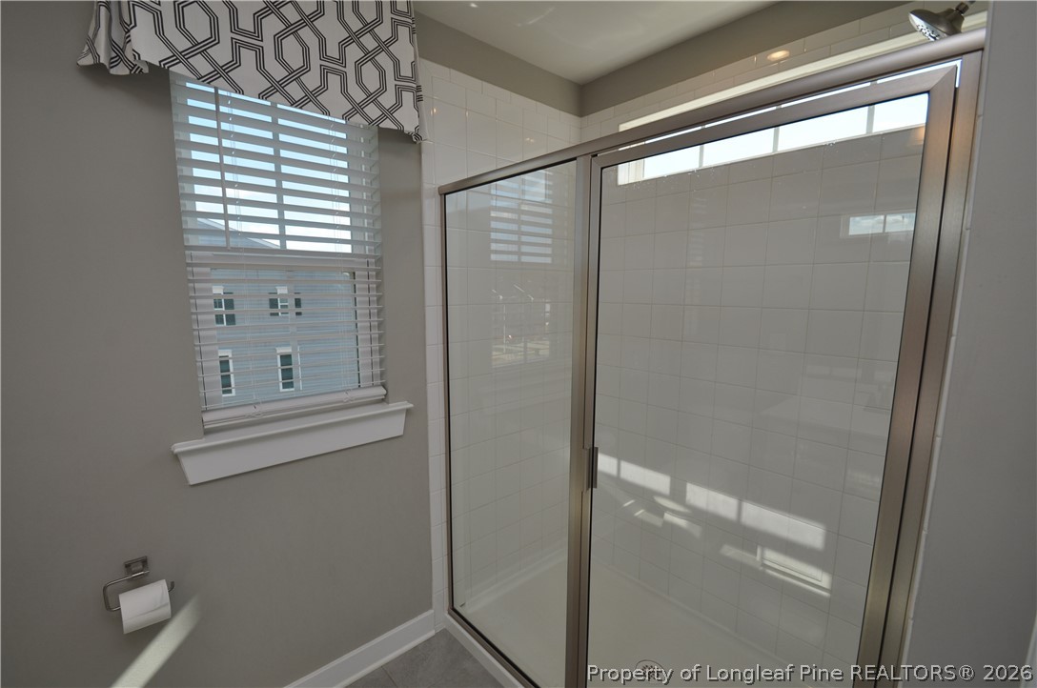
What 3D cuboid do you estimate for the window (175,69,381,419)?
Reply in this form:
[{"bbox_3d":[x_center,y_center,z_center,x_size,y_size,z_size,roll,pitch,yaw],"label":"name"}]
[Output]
[{"bbox_3d":[-0.748,-0.269,1.440,0.573,1.036,0.100,-6,10,-40],"label":"window"}]

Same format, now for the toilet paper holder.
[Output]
[{"bbox_3d":[-1.042,0.654,1.188,0.138,0.089,0.073,-6,10,-40],"label":"toilet paper holder"}]

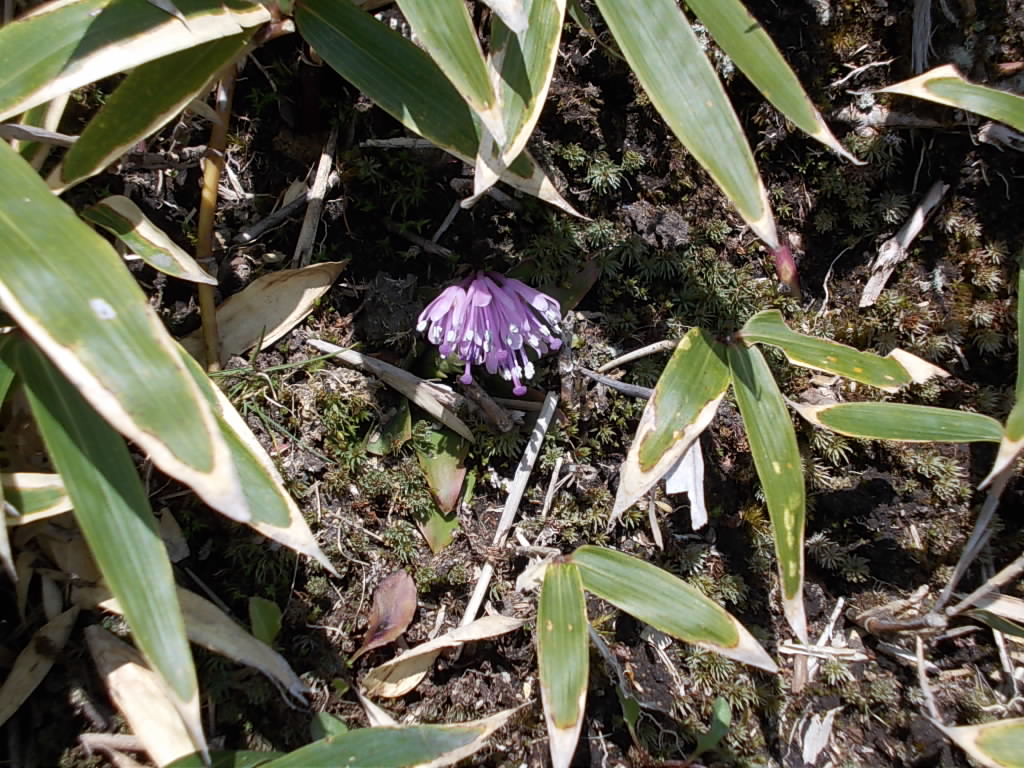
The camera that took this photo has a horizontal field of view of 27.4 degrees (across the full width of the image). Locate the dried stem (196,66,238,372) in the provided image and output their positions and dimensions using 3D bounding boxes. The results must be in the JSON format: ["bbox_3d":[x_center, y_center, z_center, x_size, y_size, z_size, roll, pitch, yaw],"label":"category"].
[{"bbox_3d":[-0.100,-0.053,0.718,0.008,0.127,0.006,6,39,-4],"label":"dried stem"}]

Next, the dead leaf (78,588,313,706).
[{"bbox_3d":[-0.095,0.077,0.624,0.074,0.014,0.020,26,60,2],"label":"dead leaf"}]

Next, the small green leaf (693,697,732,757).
[{"bbox_3d":[0.066,0.114,0.695,0.011,0.025,0.005,25,24,13],"label":"small green leaf"}]

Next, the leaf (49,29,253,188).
[{"bbox_3d":[-0.105,-0.080,0.613,0.079,0.013,0.022,-34,56,21],"label":"leaf"}]

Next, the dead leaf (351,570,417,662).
[{"bbox_3d":[-0.038,0.070,0.629,0.015,0.007,0.030,24,75,15],"label":"dead leaf"}]

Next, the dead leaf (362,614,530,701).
[{"bbox_3d":[-0.022,0.091,0.703,0.059,0.011,0.014,-23,63,-5],"label":"dead leaf"}]

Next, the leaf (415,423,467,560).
[{"bbox_3d":[-0.022,0.033,0.655,0.015,0.009,0.045,-2,66,-1],"label":"leaf"}]

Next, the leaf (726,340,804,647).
[{"bbox_3d":[0.078,0.033,0.639,0.019,0.014,0.097,-8,70,-5],"label":"leaf"}]

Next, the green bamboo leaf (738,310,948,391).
[{"bbox_3d":[0.104,-0.011,0.661,0.067,0.011,0.017,10,57,-4],"label":"green bamboo leaf"}]

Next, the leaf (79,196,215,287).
[{"bbox_3d":[-0.127,-0.049,0.735,0.054,0.009,0.015,29,54,0],"label":"leaf"}]

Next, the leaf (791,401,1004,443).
[{"bbox_3d":[0.118,0.011,0.641,0.064,0.009,0.014,7,57,8],"label":"leaf"}]

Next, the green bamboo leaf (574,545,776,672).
[{"bbox_3d":[0.054,0.076,0.695,0.078,0.010,0.018,29,63,0],"label":"green bamboo leaf"}]

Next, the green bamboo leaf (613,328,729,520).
[{"bbox_3d":[0.054,0.015,0.719,0.022,0.010,0.076,31,84,17],"label":"green bamboo leaf"}]

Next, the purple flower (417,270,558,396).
[{"bbox_3d":[-0.007,-0.016,0.650,0.045,0.037,0.041,0,46,0],"label":"purple flower"}]

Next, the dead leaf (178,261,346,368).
[{"bbox_3d":[-0.090,-0.026,0.762,0.070,0.011,0.022,-27,66,-4],"label":"dead leaf"}]

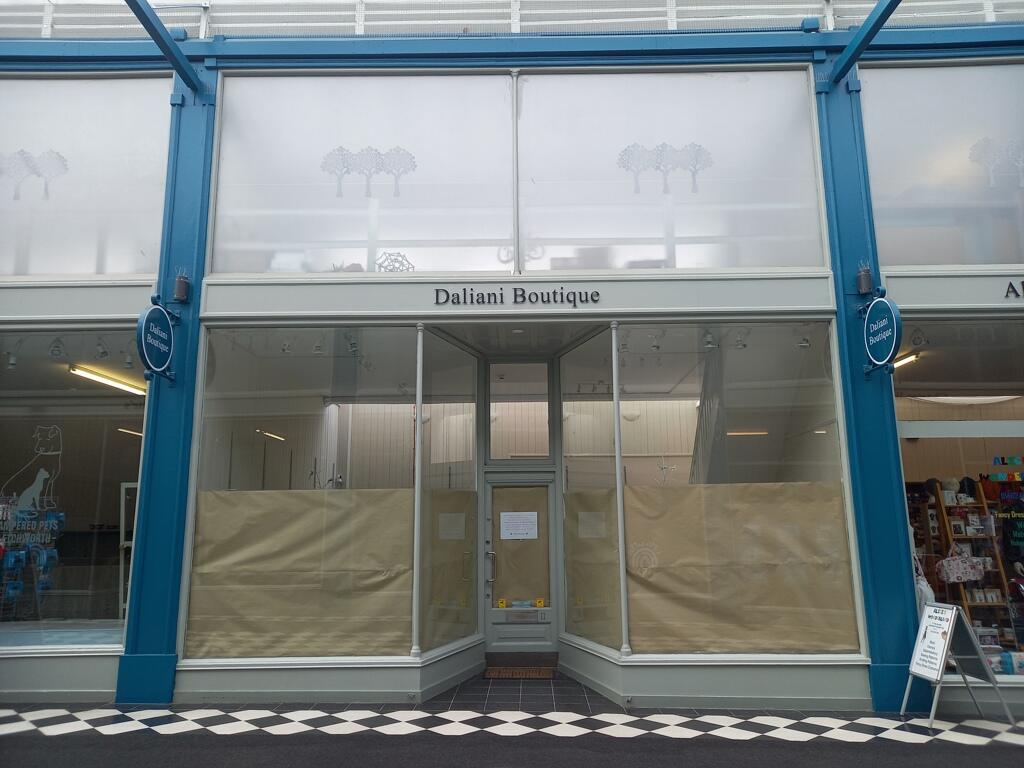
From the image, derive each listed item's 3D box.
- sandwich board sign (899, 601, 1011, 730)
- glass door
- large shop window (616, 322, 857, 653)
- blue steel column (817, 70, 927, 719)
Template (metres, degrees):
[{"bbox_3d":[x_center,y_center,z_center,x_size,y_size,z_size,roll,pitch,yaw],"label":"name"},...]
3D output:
[{"bbox_3d":[3.798,2.393,6.388,0.700,0.970,0.460,0,-11,-1],"label":"sandwich board sign"},{"bbox_3d":[0.084,2.060,8.431,0.790,1.910,0.060,-1,-11,0],"label":"glass door"},{"bbox_3d":[2.119,0.927,7.106,2.150,3.130,0.080,-1,-11,0],"label":"large shop window"},{"bbox_3d":[3.439,-0.235,7.320,0.500,6.460,0.320,-1,-11,0],"label":"blue steel column"}]

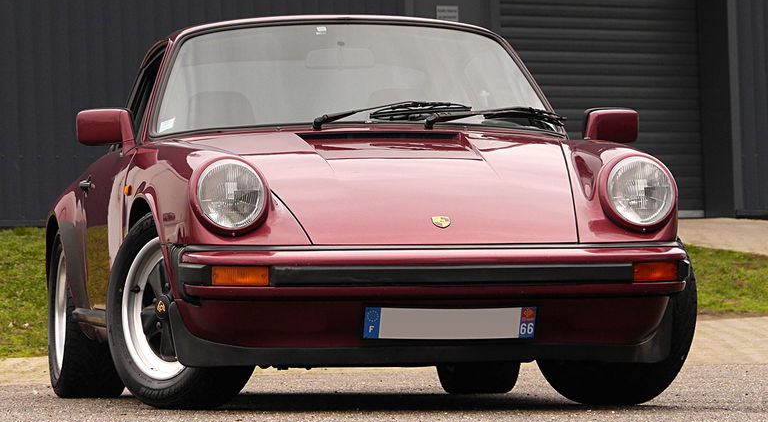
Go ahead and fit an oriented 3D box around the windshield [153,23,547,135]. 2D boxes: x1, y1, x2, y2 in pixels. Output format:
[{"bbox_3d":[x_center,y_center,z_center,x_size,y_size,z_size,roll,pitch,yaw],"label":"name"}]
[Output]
[{"bbox_3d":[-0.088,-0.421,13.802,1.370,0.615,0.230,0,-43,-10],"label":"windshield"}]

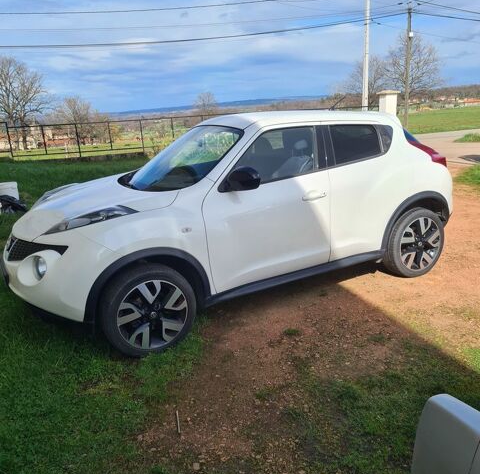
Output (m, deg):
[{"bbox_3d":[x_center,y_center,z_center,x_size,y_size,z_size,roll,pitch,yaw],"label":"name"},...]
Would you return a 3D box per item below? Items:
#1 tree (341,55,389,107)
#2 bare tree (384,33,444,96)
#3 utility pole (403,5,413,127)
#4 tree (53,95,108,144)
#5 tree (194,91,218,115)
[{"bbox_3d":[19.296,-23.776,73.908,7.073,7.782,6.719,-3,15,0],"label":"tree"},{"bbox_3d":[21.512,-20.800,59.947,7.482,9.010,7.108,-3,15,0],"label":"bare tree"},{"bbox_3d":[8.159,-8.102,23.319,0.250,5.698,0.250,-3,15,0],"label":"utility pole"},{"bbox_3d":[-17.904,-12.964,53.623,6.024,5.388,5.723,-3,15,0],"label":"tree"},{"bbox_3d":[-8.386,-32.767,120.337,6.008,6.988,5.708,-3,15,0],"label":"tree"}]

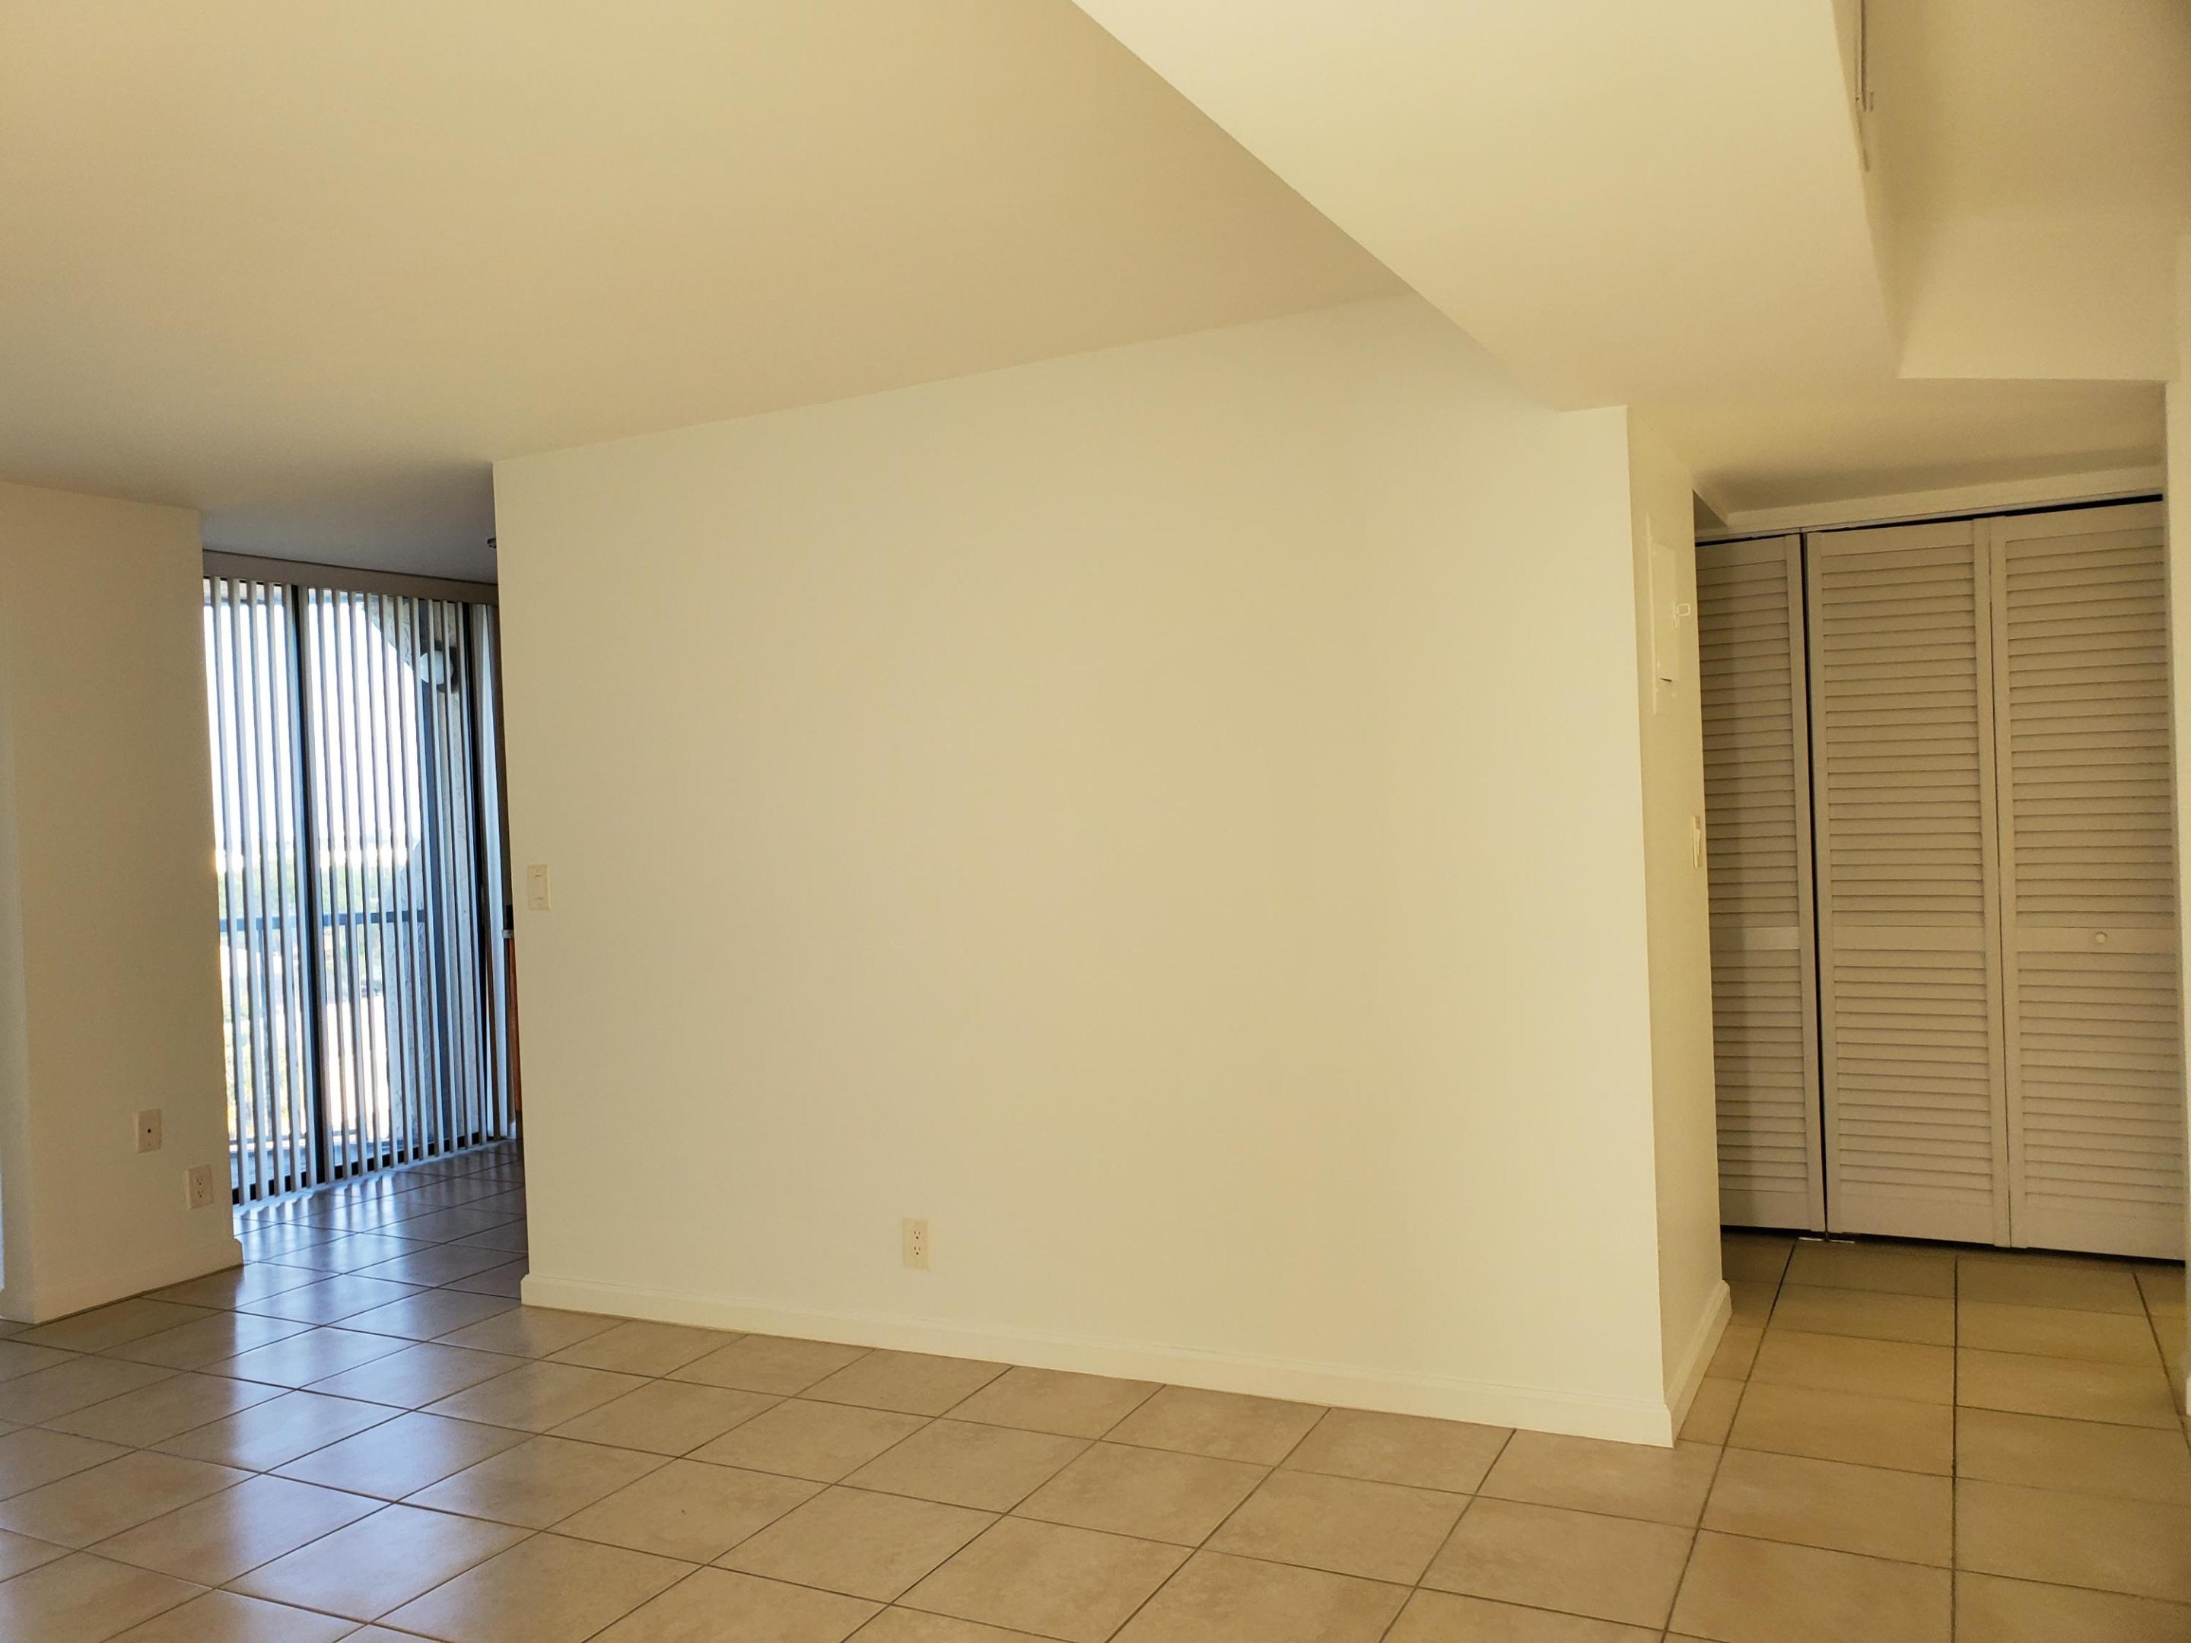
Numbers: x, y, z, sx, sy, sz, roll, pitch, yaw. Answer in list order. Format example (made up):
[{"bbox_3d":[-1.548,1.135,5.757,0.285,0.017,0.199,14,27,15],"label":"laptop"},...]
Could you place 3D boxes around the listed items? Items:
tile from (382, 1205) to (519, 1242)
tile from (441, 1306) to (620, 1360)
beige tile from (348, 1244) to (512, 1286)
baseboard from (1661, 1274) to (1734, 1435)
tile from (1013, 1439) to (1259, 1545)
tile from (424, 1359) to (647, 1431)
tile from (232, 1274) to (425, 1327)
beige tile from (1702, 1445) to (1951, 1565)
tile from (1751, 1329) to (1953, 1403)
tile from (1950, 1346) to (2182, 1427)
[{"bbox_3d":[-2.296,1.436,5.843,0.407,0.011,0.395,-2,0,27],"label":"tile"},{"bbox_3d":[-1.527,1.388,4.463,0.400,0.010,0.344,-2,0,27],"label":"tile"},{"bbox_3d":[-2.078,1.411,5.223,0.403,0.010,0.403,-2,0,27],"label":"beige tile"},{"bbox_3d":[1.404,1.234,3.808,0.015,0.088,0.946,-2,0,28],"label":"baseboard"},{"bbox_3d":[0.101,1.343,3.290,0.407,0.011,0.395,-2,0,27],"label":"tile"},{"bbox_3d":[-1.367,1.406,4.034,0.407,0.011,0.395,-2,0,27],"label":"tile"},{"bbox_3d":[-2.255,1.420,4.872,0.403,0.010,0.403,-2,0,27],"label":"tile"},{"bbox_3d":[1.372,1.274,3.061,0.402,0.012,0.402,-2,0,27],"label":"beige tile"},{"bbox_3d":[1.732,1.254,3.771,0.402,0.012,0.402,-2,0,27],"label":"tile"},{"bbox_3d":[2.095,1.238,3.586,0.402,0.012,0.402,-2,0,27],"label":"tile"}]

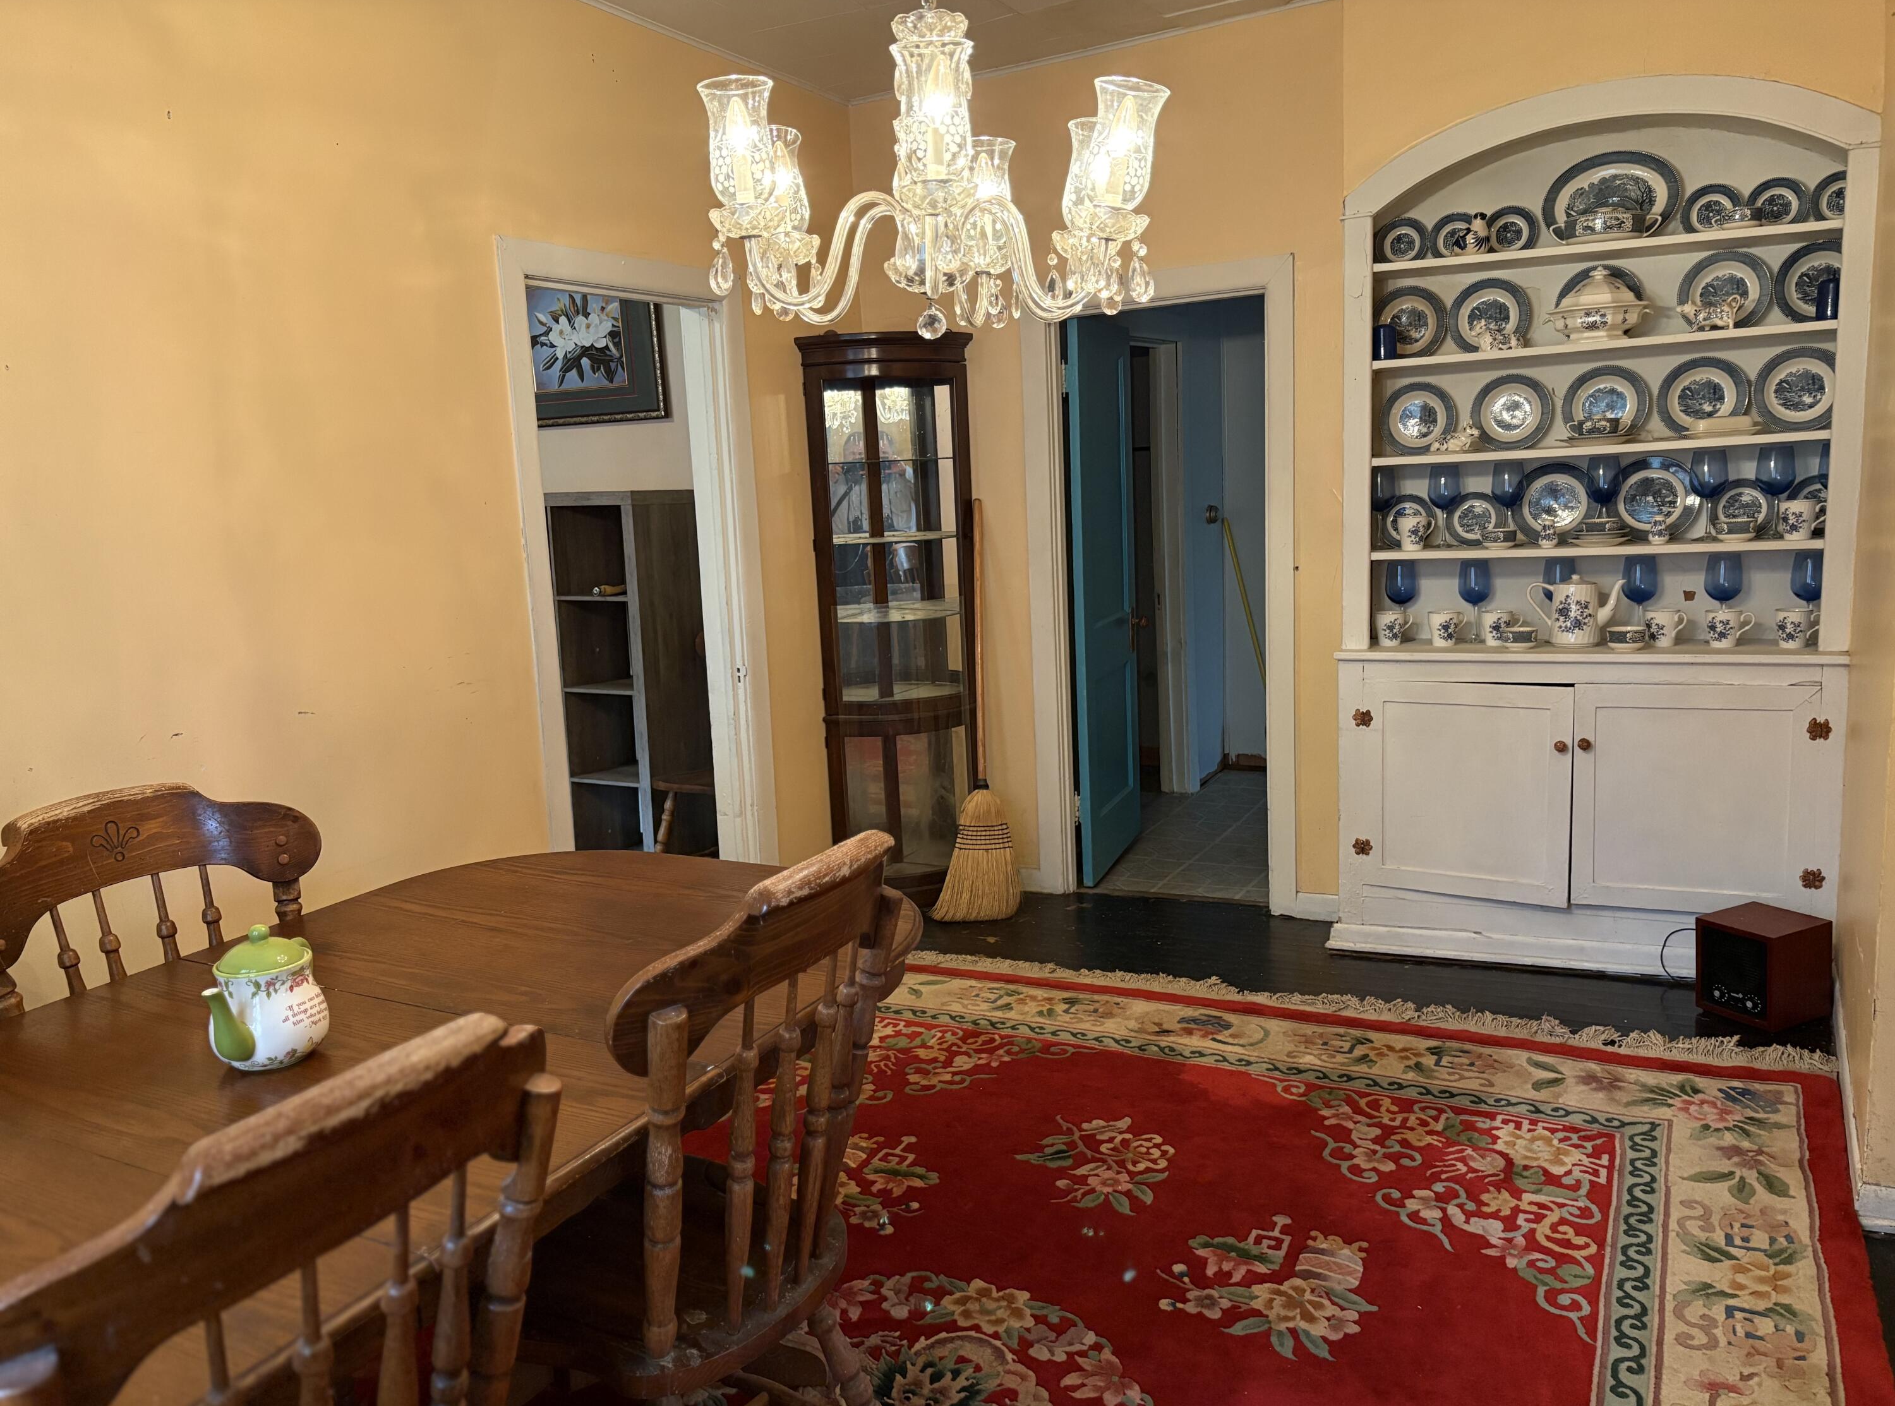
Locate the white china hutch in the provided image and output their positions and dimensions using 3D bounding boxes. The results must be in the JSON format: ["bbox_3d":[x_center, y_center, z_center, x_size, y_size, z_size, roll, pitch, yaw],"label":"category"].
[{"bbox_3d":[1.802,-0.433,4.069,1.344,2.417,0.330,2,9,29],"label":"white china hutch"}]

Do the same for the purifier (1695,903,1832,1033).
[{"bbox_3d":[2.143,0.690,3.738,0.226,0.255,0.220,-7,9,-26],"label":"purifier"}]

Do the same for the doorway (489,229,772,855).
[{"bbox_3d":[-0.936,-0.216,4.347,0.170,2.155,1.052,2,9,29],"label":"doorway"}]

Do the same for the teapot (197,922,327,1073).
[{"bbox_3d":[-0.883,0.373,1.849,0.148,0.174,0.230,-1,8,7],"label":"teapot"}]

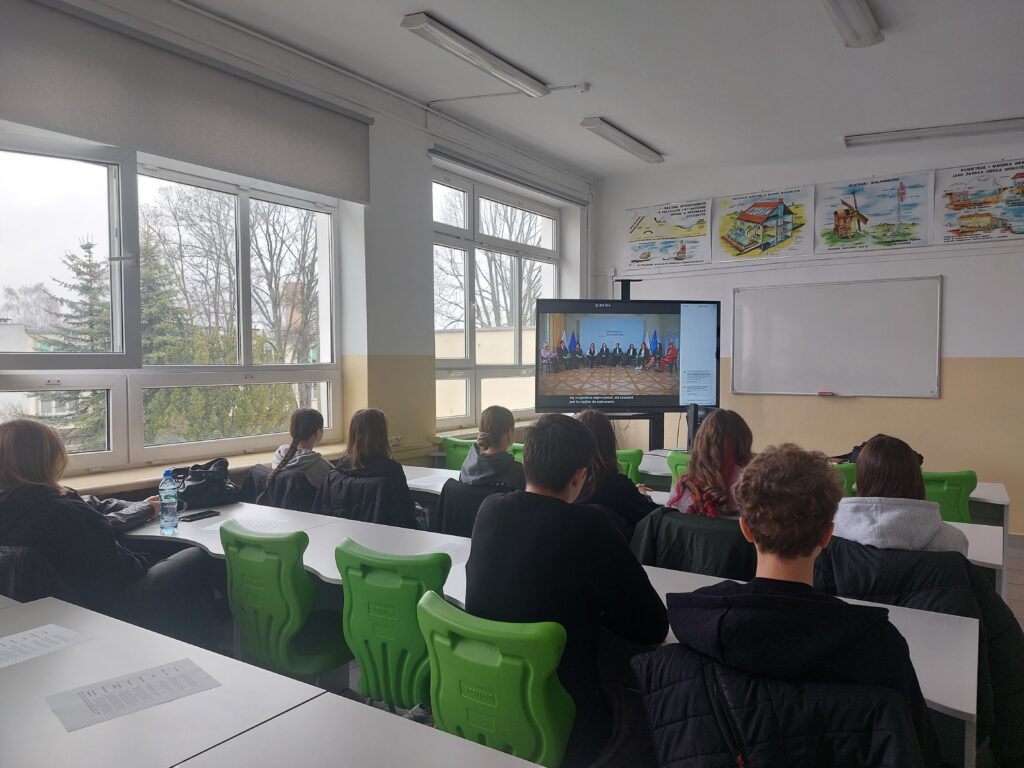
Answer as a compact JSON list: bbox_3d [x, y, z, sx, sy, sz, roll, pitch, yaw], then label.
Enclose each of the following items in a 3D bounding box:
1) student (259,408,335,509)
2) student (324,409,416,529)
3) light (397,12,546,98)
[{"bbox_3d":[-1.097,0.722,4.188,0.440,1.180,0.660,1,3,35],"label":"student"},{"bbox_3d":[-0.669,0.723,3.867,0.450,1.201,0.660,1,3,33],"label":"student"},{"bbox_3d":[-0.172,-2.010,4.404,0.140,0.070,1.260,1,3,35],"label":"light"}]

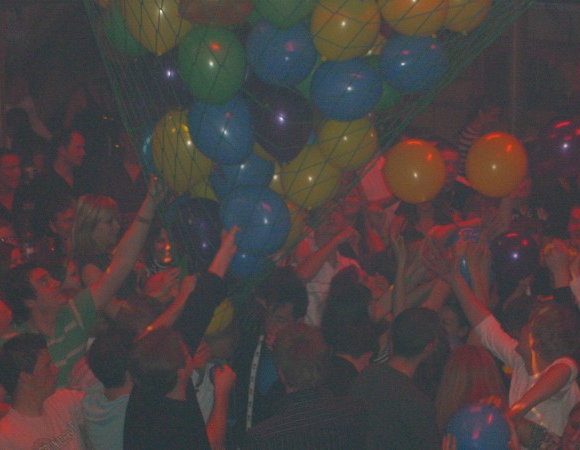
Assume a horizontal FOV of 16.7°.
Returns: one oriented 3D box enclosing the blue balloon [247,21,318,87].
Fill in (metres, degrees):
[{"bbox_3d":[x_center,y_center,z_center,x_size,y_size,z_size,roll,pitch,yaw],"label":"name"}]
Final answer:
[{"bbox_3d":[-0.031,-0.707,8.100,0.291,0.279,0.291,0,10,0],"label":"blue balloon"}]

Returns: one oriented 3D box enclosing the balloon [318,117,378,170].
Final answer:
[{"bbox_3d":[0.246,-0.346,8.300,0.252,0.252,0.252,0,10,0],"label":"balloon"}]

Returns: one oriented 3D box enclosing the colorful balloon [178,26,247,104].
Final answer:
[{"bbox_3d":[-0.282,-0.581,7.200,0.248,0.281,0.248,0,8,0],"label":"colorful balloon"}]

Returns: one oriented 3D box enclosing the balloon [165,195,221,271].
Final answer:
[{"bbox_3d":[-0.345,0.031,7.300,0.233,0.281,0.233,0,8,0],"label":"balloon"}]

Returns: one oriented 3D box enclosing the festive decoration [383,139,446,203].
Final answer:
[{"bbox_3d":[0.531,-0.230,8.400,0.264,0.276,0.264,0,10,0],"label":"festive decoration"}]

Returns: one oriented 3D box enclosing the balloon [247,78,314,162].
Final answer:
[{"bbox_3d":[-0.034,-0.385,7.350,0.242,0.305,0.242,0,8,0],"label":"balloon"}]

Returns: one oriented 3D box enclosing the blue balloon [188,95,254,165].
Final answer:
[{"bbox_3d":[-0.278,-0.392,7.950,0.262,0.306,0.262,0,10,0],"label":"blue balloon"}]

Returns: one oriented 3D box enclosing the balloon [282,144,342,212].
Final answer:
[{"bbox_3d":[0.079,-0.175,7.300,0.229,0.244,0.229,0,8,0],"label":"balloon"}]

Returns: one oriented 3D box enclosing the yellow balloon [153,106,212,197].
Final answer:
[{"bbox_3d":[-0.441,-0.301,8.100,0.246,0.353,0.246,0,10,0],"label":"yellow balloon"}]

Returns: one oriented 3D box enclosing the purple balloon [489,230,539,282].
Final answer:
[{"bbox_3d":[1.091,0.153,9.600,0.238,0.253,0.238,0,10,0],"label":"purple balloon"}]

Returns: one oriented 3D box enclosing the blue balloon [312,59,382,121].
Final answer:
[{"bbox_3d":[0.206,-0.494,7.200,0.262,0.226,0.262,0,8,0],"label":"blue balloon"}]

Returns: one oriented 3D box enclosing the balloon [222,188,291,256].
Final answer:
[{"bbox_3d":[-0.122,-0.013,7.100,0.252,0.252,0.252,0,8,0],"label":"balloon"}]

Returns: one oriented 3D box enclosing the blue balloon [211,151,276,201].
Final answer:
[{"bbox_3d":[-0.196,-0.183,8.150,0.268,0.264,0.268,0,10,0],"label":"blue balloon"}]

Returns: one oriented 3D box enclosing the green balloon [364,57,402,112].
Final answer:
[{"bbox_3d":[0.298,-0.541,7.400,0.247,0.247,0.247,0,8,0],"label":"green balloon"}]

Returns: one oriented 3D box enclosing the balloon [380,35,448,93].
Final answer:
[{"bbox_3d":[0.510,-0.666,8.100,0.279,0.254,0.279,0,10,0],"label":"balloon"}]

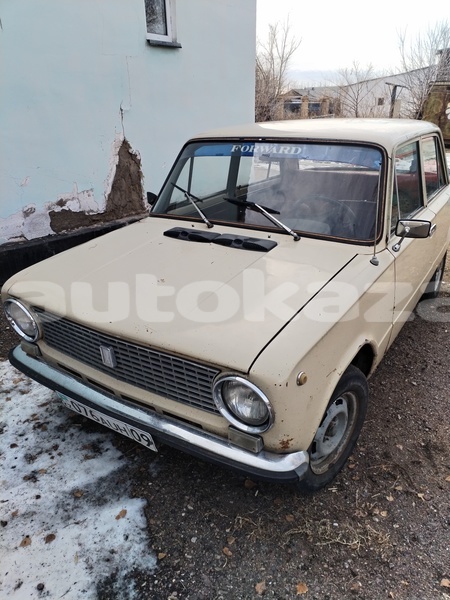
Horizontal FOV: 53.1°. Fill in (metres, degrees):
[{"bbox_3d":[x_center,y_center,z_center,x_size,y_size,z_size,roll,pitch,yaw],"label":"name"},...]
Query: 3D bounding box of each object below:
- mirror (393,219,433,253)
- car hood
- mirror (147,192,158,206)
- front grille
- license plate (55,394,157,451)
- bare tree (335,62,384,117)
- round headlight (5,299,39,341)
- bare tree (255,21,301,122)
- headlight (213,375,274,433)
[{"bbox_3d":[0.862,-0.297,2.077,0.160,0.130,0.090,8,24,20],"label":"mirror"},{"bbox_3d":[-0.161,-0.118,2.044,1.240,0.195,1.030,14,27,30],"label":"car hood"},{"bbox_3d":[-0.445,-0.635,2.869,0.150,0.110,0.080,20,30,40],"label":"mirror"},{"bbox_3d":[-0.418,0.226,1.753,0.955,0.185,0.050,14,27,30],"label":"front grille"},{"bbox_3d":[-0.475,0.470,1.773,0.520,0.112,0.012,13,44,31],"label":"license plate"},{"bbox_3d":[5.583,-7.895,18.642,2.100,3.357,2.100,6,23,14],"label":"bare tree"},{"bbox_3d":[-0.901,0.089,2.041,0.212,0.212,0.080,14,27,30],"label":"round headlight"},{"bbox_3d":[1.877,-7.929,17.183,2.300,4.575,2.300,2,22,5],"label":"bare tree"},{"bbox_3d":[0.067,0.327,1.433,0.213,0.213,0.090,14,30,30],"label":"headlight"}]

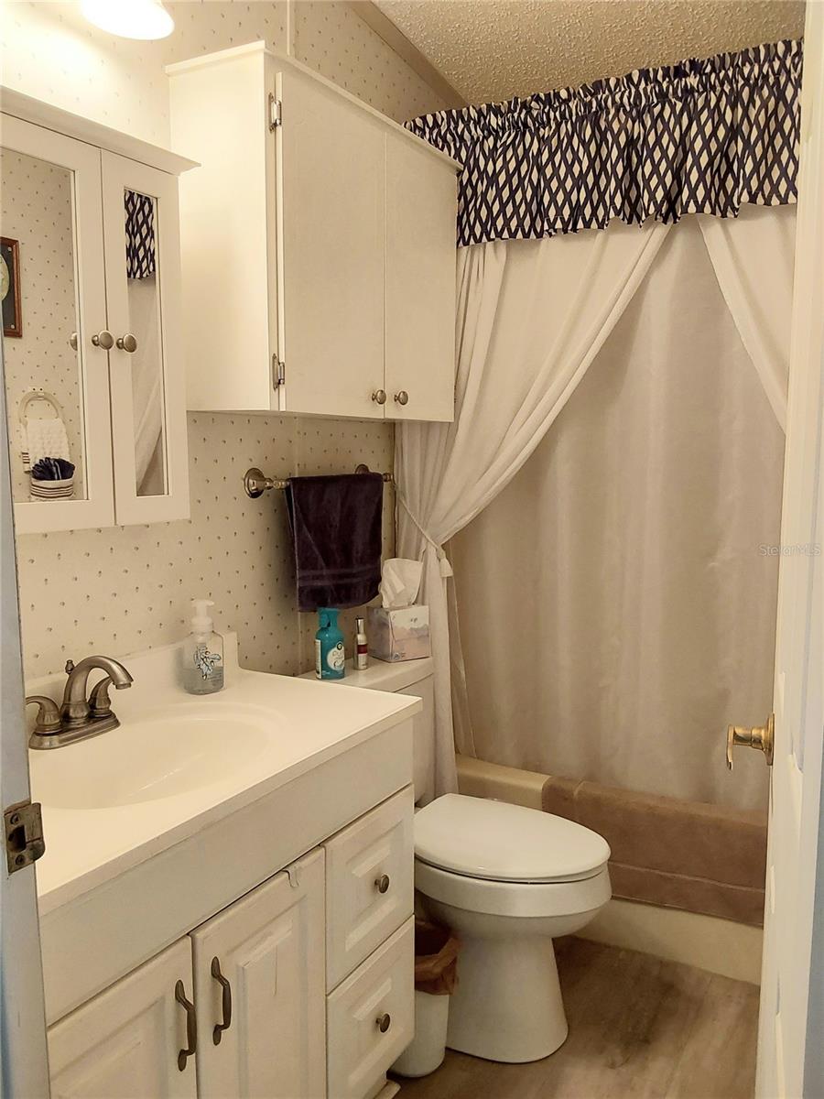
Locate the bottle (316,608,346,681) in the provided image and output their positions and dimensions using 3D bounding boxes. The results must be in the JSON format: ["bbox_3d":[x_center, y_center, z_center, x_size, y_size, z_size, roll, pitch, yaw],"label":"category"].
[{"bbox_3d":[-0.195,0.221,2.101,0.060,0.165,0.066,0,7,0],"label":"bottle"}]

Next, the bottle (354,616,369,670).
[{"bbox_3d":[-0.124,0.230,2.182,0.034,0.130,0.034,0,7,0],"label":"bottle"}]

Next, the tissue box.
[{"bbox_3d":[-0.040,0.215,2.321,0.114,0.128,0.112,-5,8,-37],"label":"tissue box"}]

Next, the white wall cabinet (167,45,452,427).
[{"bbox_3d":[-0.165,-0.613,1.981,0.237,0.635,0.792,4,7,29],"label":"white wall cabinet"}]

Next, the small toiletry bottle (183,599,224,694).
[{"bbox_3d":[-0.412,0.191,1.763,0.068,0.178,0.052,-5,8,-39],"label":"small toiletry bottle"}]

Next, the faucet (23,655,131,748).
[{"bbox_3d":[-0.512,0.244,1.449,0.165,0.146,0.195,4,7,29],"label":"faucet"}]

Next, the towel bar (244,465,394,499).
[{"bbox_3d":[-0.200,-0.172,2.126,0.085,0.060,0.510,4,7,29],"label":"towel bar"}]

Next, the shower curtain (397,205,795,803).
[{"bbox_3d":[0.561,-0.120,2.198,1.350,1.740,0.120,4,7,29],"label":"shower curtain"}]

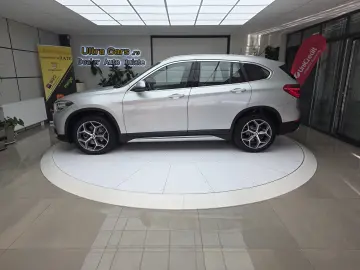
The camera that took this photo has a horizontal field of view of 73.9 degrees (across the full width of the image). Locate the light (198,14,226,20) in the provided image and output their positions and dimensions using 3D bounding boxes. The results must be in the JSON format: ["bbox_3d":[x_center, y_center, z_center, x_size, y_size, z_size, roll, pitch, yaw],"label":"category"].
[{"bbox_3d":[0.657,-2.521,5.096,0.590,0.050,0.590,0,15,0],"label":"light"}]

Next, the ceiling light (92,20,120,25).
[{"bbox_3d":[-1.734,-2.666,5.620,0.600,0.050,0.600,0,15,0],"label":"ceiling light"}]

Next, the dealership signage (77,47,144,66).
[{"bbox_3d":[-2.138,-2.474,7.519,2.182,0.604,0.060,0,15,0],"label":"dealership signage"}]

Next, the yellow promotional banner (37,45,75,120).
[{"bbox_3d":[-3.397,-1.384,6.730,0.820,2.060,0.150,-9,17,-31],"label":"yellow promotional banner"}]

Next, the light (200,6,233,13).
[{"bbox_3d":[0.657,-2.369,4.515,0.590,0.050,0.590,0,15,0],"label":"light"}]

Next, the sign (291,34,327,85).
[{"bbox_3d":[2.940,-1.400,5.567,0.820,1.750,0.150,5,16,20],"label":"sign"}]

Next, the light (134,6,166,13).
[{"bbox_3d":[-0.543,-2.369,4.515,0.590,0.050,0.590,0,15,0],"label":"light"}]

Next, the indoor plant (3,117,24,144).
[{"bbox_3d":[-3.337,-0.114,4.788,0.360,0.530,0.340,0,15,0],"label":"indoor plant"}]

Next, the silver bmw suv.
[{"bbox_3d":[-0.056,-0.681,4.649,4.440,1.600,1.870,-1,15,-2],"label":"silver bmw suv"}]

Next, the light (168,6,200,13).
[{"bbox_3d":[0.062,-2.362,4.460,0.600,0.050,0.600,0,15,0],"label":"light"}]

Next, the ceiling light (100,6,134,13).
[{"bbox_3d":[-1.143,-2.369,4.515,0.590,0.050,0.590,0,15,0],"label":"ceiling light"}]

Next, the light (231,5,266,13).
[{"bbox_3d":[1.257,-2.369,4.515,0.590,0.050,0.590,0,15,0],"label":"light"}]

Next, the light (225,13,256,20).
[{"bbox_3d":[1.264,-2.513,5.038,0.600,0.050,0.600,0,15,0],"label":"light"}]

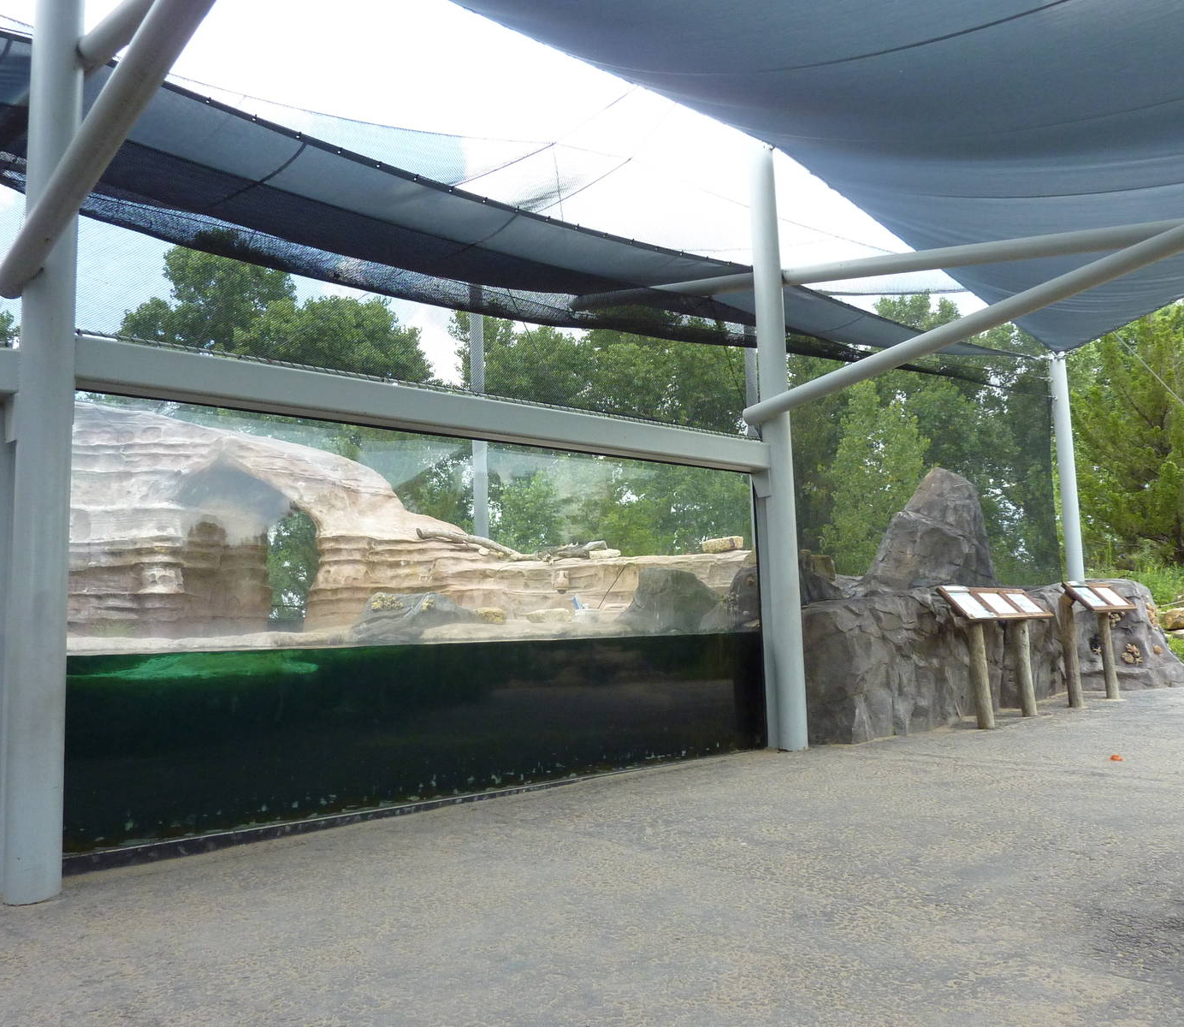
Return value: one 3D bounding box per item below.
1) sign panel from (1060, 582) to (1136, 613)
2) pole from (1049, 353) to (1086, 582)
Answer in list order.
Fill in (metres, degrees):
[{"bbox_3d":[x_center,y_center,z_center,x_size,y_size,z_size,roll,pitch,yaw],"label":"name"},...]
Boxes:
[{"bbox_3d":[5.294,0.874,10.290,1.147,0.375,0.060,3,-52,-42],"label":"sign panel"},{"bbox_3d":[6.882,-0.280,14.245,0.211,4.115,0.211,4,-9,-43],"label":"pole"}]

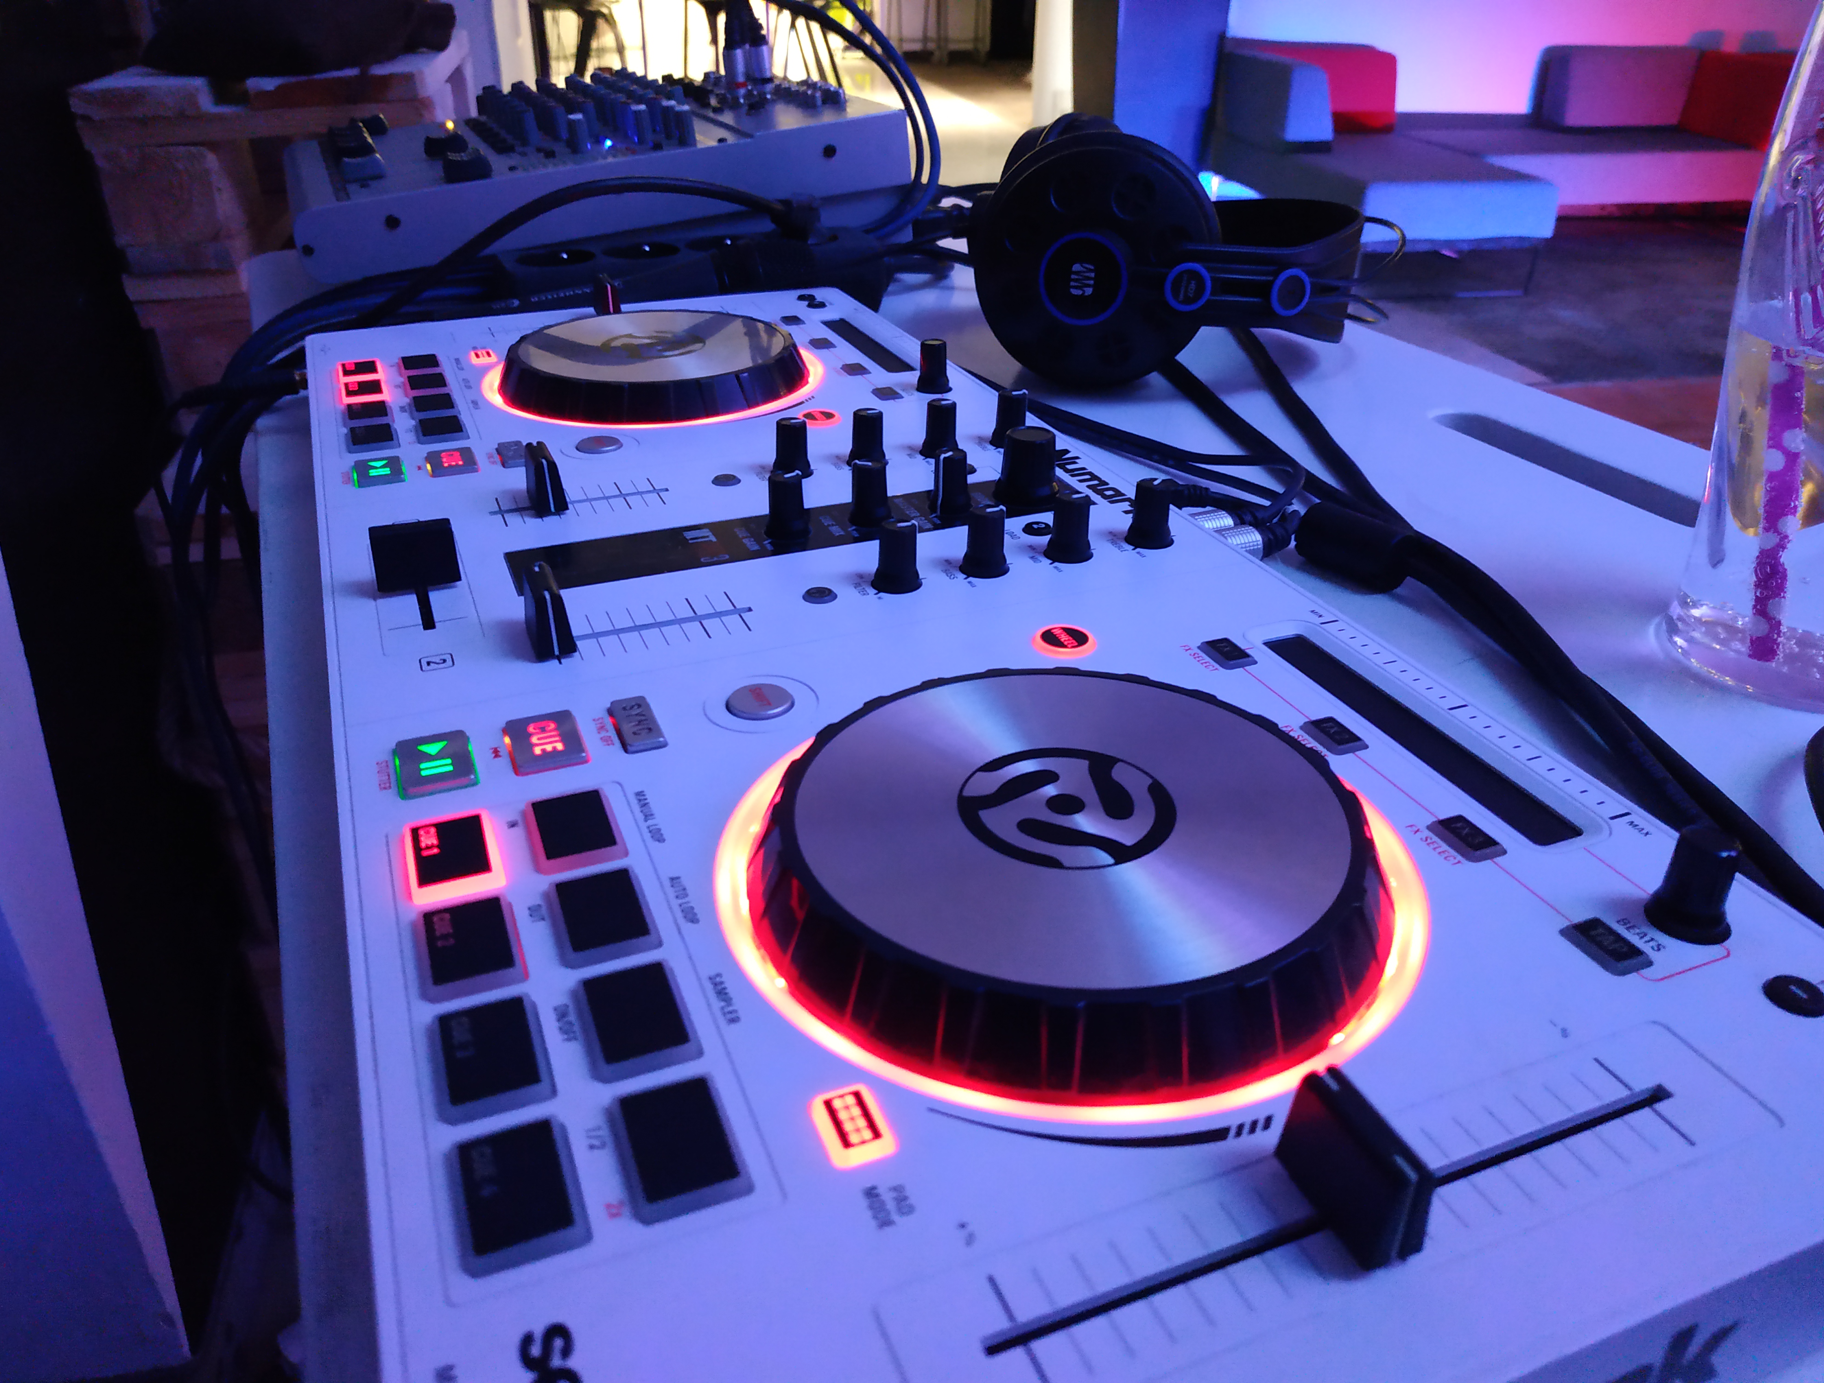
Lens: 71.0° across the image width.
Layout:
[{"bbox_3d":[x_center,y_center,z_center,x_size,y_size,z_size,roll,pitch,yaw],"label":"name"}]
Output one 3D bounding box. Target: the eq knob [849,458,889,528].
[{"bbox_3d":[-0.012,-0.056,0.362,0.013,0.016,0.013,1,30,0],"label":"eq knob"}]

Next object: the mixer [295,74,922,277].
[{"bbox_3d":[-0.206,-0.338,0.808,0.340,0.090,0.252,-11,32,-20],"label":"mixer"}]

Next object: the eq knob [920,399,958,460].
[{"bbox_3d":[0.009,-0.085,0.410,0.013,0.016,0.013,1,30,0],"label":"eq knob"}]

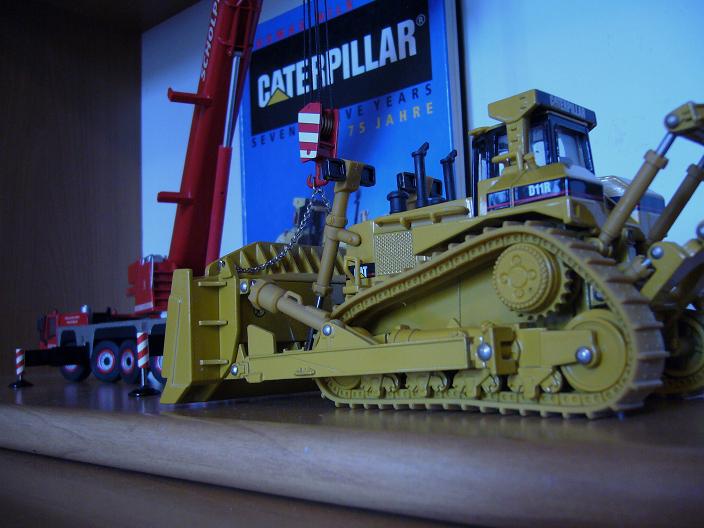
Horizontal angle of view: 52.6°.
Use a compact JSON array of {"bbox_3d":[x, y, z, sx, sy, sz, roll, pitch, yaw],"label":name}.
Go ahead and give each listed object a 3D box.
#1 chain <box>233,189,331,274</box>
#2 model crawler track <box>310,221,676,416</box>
[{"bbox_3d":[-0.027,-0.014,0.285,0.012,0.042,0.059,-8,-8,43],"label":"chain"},{"bbox_3d":[0.033,0.018,0.219,0.121,0.054,0.017,-8,-8,43],"label":"model crawler track"}]

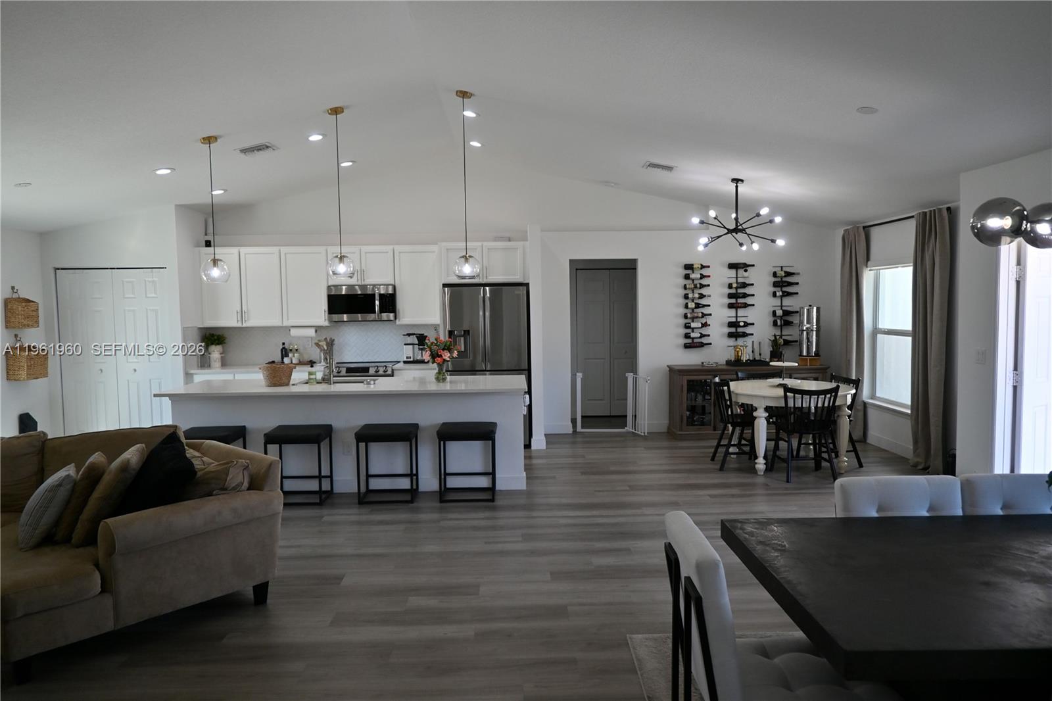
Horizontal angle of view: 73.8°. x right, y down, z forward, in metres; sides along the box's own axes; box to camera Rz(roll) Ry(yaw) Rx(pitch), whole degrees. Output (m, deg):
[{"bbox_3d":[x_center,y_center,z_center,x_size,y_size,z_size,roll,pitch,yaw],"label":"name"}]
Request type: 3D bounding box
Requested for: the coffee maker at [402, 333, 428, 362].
[{"bbox_3d":[-1.282,-0.027,8.191,0.290,0.350,0.190,-1,4,-1],"label":"coffee maker"}]

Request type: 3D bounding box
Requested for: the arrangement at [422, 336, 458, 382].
[{"bbox_3d":[-0.748,0.074,6.109,0.310,0.410,0.300,-1,4,-1],"label":"arrangement"}]

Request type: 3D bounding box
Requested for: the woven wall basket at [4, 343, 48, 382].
[{"bbox_3d":[-5.136,0.110,7.225,0.190,0.370,0.330,-1,4,-1],"label":"woven wall basket"}]

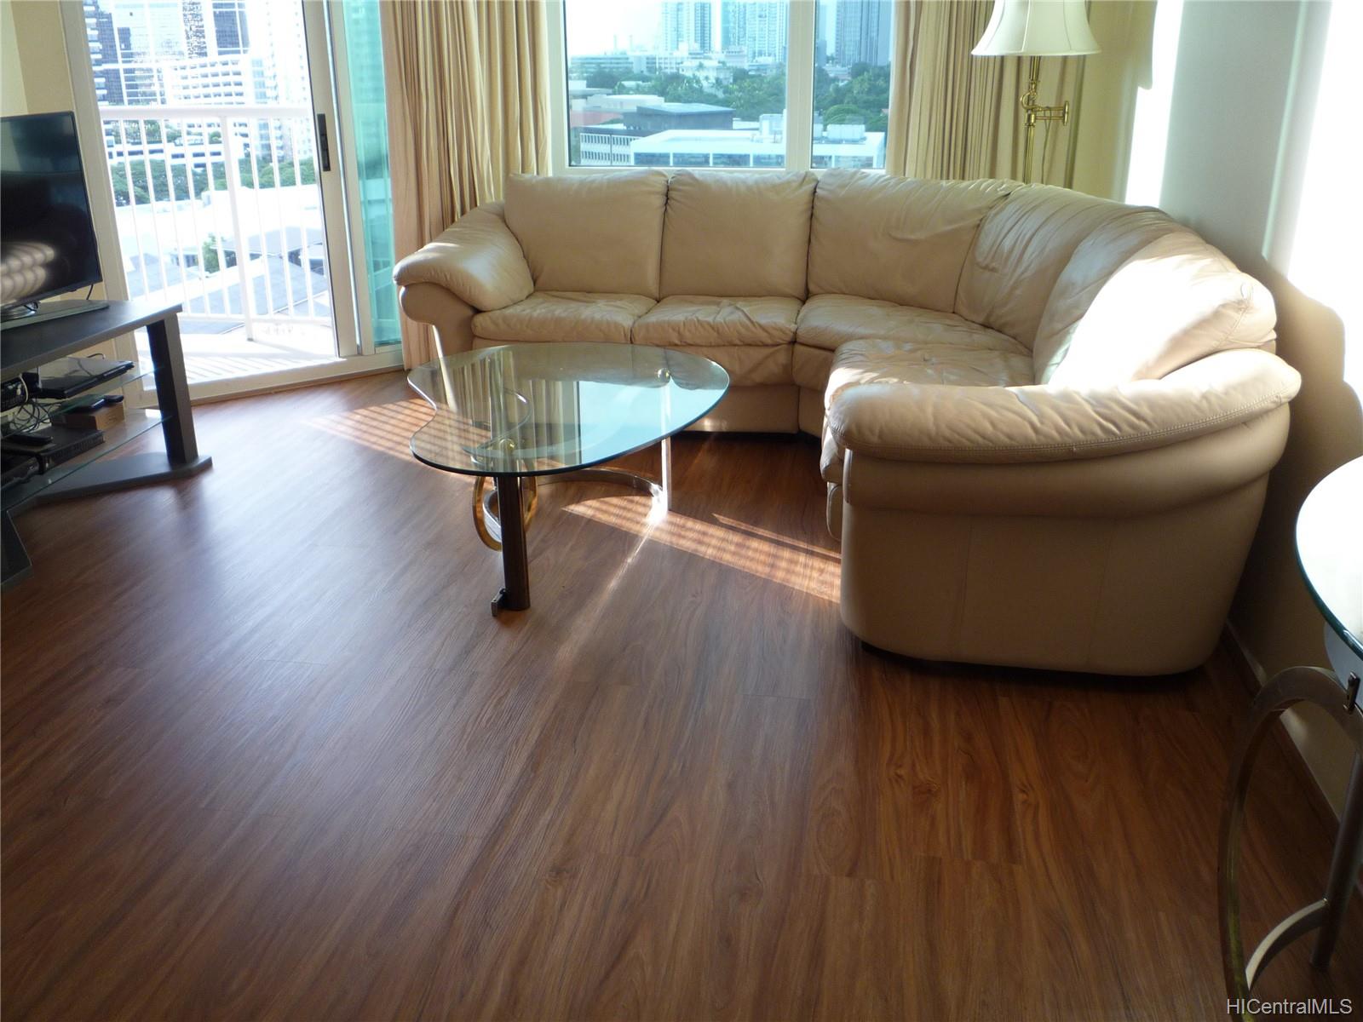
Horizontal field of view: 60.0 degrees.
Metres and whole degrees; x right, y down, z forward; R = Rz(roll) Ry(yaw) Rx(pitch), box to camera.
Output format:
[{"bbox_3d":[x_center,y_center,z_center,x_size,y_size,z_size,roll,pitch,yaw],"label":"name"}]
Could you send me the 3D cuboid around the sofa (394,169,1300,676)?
[{"bbox_3d":[0.175,-0.535,3.835,2.657,0.917,2.554,3,20,8],"label":"sofa"}]

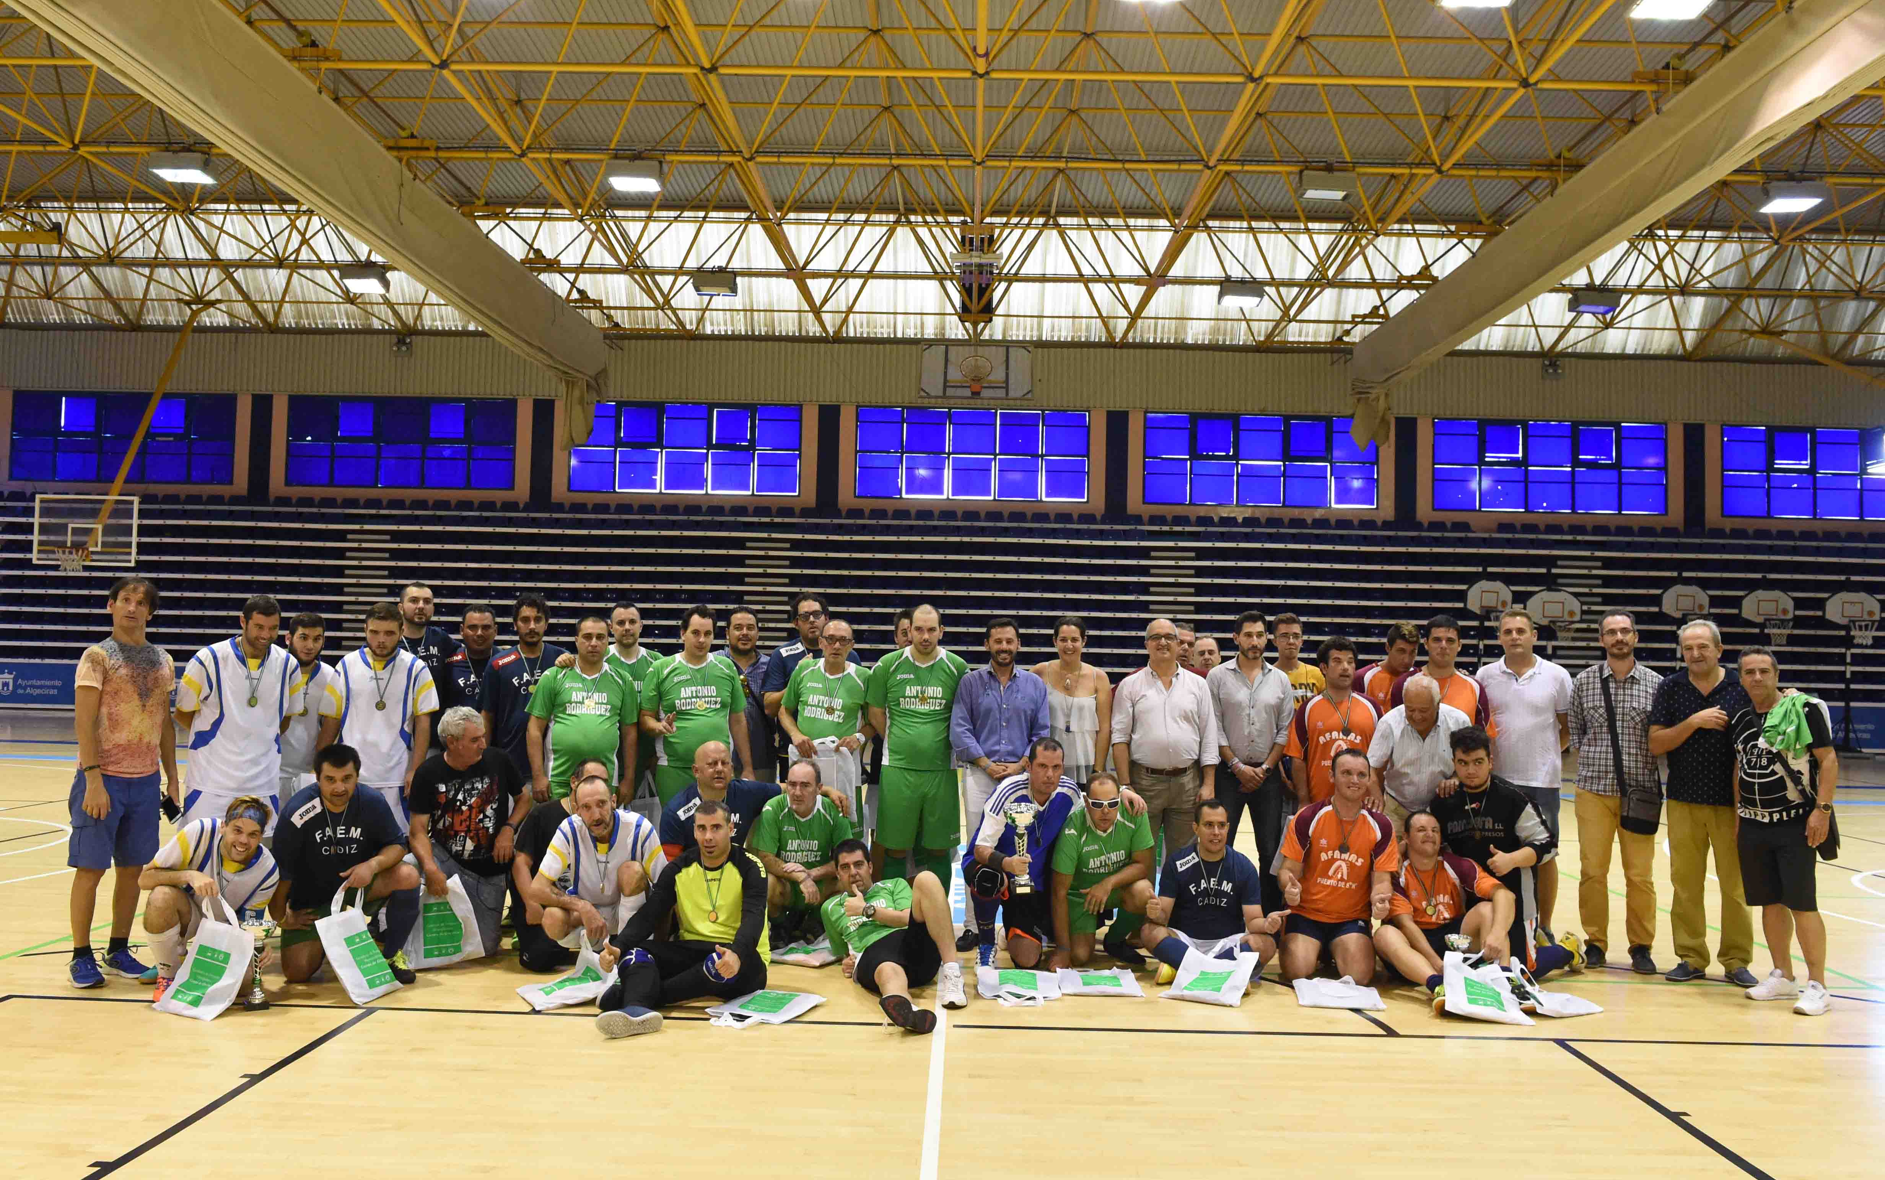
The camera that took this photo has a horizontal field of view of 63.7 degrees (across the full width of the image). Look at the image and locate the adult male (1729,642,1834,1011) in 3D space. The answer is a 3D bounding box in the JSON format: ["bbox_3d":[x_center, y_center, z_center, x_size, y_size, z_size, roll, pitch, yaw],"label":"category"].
[{"bbox_3d":[3.885,1.086,7.016,0.480,1.650,0.340,0,-3,35],"label":"adult male"}]

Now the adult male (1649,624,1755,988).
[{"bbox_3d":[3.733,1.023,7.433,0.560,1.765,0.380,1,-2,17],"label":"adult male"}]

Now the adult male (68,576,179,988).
[{"bbox_3d":[-3.627,0.828,6.690,0.490,1.768,0.330,3,-3,-40],"label":"adult male"}]

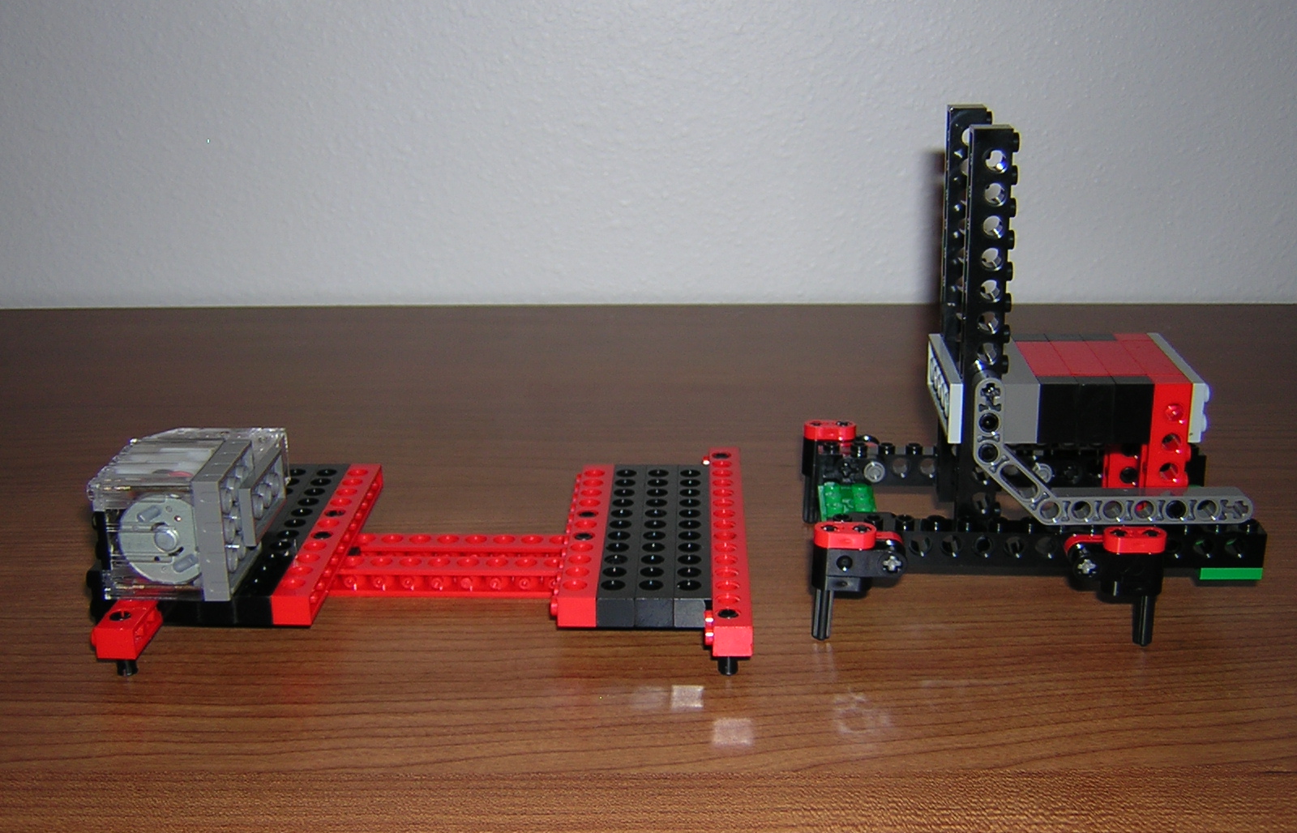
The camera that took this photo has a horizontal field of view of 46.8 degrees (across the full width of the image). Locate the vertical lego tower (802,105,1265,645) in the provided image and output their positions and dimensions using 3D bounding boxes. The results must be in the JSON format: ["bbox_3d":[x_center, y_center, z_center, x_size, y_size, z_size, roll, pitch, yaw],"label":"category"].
[{"bbox_3d":[0.101,-0.017,0.403,0.118,0.126,0.094,0,18,3],"label":"vertical lego tower"}]

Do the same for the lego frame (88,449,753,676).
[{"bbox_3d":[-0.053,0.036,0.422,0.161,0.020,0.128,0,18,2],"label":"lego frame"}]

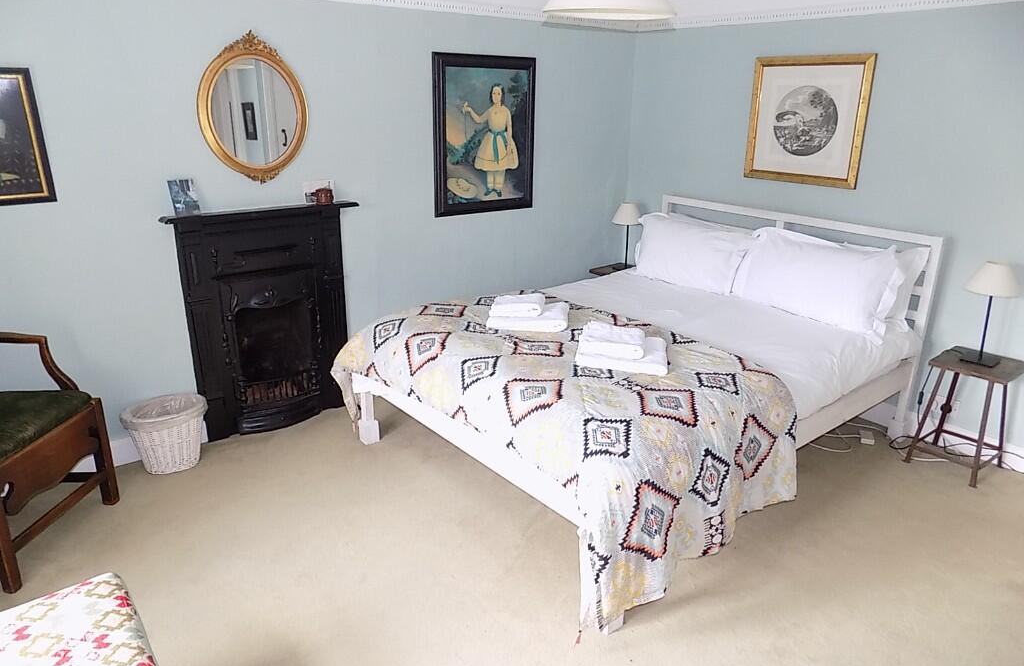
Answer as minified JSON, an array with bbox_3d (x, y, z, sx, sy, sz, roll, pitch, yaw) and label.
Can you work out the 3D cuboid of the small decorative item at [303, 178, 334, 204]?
[{"bbox_3d":[-0.871,-0.640,3.061,0.147,0.120,0.083,-14,24,-37],"label":"small decorative item"}]

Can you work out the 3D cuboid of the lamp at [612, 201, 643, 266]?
[{"bbox_3d":[0.732,-0.611,4.279,0.192,0.420,0.192,1,19,0],"label":"lamp"}]

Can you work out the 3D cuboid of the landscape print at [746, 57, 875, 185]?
[{"bbox_3d":[1.459,-1.051,3.377,0.027,0.600,0.606,-14,24,-37],"label":"landscape print"}]

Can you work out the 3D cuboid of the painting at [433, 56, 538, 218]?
[{"bbox_3d":[-0.133,-1.045,3.629,0.669,0.807,0.030,-14,24,-37],"label":"painting"}]

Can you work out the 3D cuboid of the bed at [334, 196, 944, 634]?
[{"bbox_3d":[0.605,0.044,3.033,2.085,0.953,1.575,-14,24,-37],"label":"bed"}]

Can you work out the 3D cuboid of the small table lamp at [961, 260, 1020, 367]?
[{"bbox_3d":[1.957,-0.082,2.781,0.195,0.415,0.195,-14,24,-37],"label":"small table lamp"}]

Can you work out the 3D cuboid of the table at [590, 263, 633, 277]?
[{"bbox_3d":[0.677,-0.159,4.348,0.323,0.480,0.292,-14,24,-37],"label":"table"}]

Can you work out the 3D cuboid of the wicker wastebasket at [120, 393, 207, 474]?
[{"bbox_3d":[-1.446,0.439,2.870,0.312,0.263,0.307,-14,24,-37],"label":"wicker wastebasket"}]

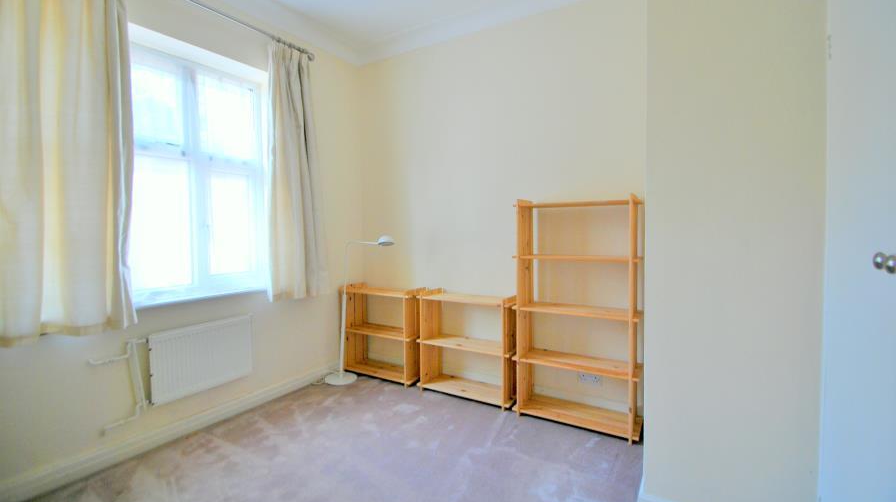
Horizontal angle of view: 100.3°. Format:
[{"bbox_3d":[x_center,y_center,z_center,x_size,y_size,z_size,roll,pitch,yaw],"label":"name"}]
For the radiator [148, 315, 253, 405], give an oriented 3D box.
[{"bbox_3d":[-1.488,0.641,2.281,0.071,0.393,0.565,1,3,31],"label":"radiator"}]

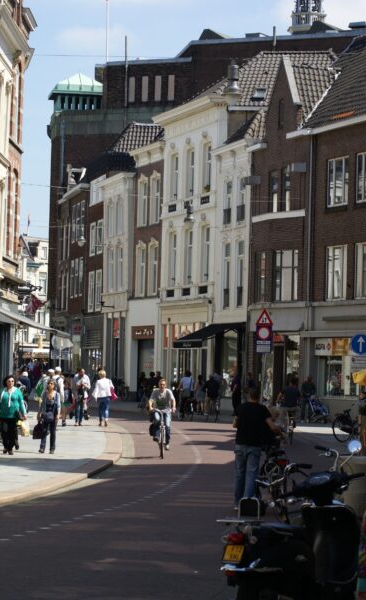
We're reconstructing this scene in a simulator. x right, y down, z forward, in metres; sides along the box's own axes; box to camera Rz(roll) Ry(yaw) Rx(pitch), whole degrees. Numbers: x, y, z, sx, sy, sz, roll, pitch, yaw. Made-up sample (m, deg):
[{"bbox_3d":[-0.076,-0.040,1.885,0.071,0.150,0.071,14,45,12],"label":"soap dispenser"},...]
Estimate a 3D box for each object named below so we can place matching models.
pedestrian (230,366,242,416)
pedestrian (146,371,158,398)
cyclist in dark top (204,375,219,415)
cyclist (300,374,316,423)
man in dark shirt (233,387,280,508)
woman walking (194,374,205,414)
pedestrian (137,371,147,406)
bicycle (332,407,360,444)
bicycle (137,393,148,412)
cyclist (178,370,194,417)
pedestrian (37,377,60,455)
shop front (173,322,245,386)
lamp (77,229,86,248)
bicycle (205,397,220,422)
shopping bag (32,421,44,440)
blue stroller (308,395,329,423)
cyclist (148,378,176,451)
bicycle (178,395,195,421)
[{"bbox_3d":[2.122,3.652,69.500,0.420,1.800,0.500,0,-2,25],"label":"pedestrian"},{"bbox_3d":[-1.412,4.237,82.500,0.520,1.670,0.380,2,-2,-24],"label":"pedestrian"},{"bbox_3d":[1.023,3.346,61.800,0.560,1.450,0.800,2,-2,-18],"label":"cyclist in dark top"},{"bbox_3d":[4.669,3.676,65.200,0.560,1.720,0.500,3,-3,-33],"label":"cyclist"},{"bbox_3d":[1.047,2.151,25.300,0.640,1.760,0.460,1,-2,14],"label":"man in dark shirt"},{"bbox_3d":[0.678,3.915,72.000,0.500,1.670,0.360,2,-2,-18],"label":"woman walking"},{"bbox_3d":[-1.859,4.022,78.500,0.500,1.630,0.400,2,-2,-12],"label":"pedestrian"},{"bbox_3d":[4.724,3.382,48.000,1.740,1.050,0.560,4,-3,-43],"label":"bicycle"},{"bbox_3d":[-1.665,4.257,73.500,0.560,1.060,1.720,2,-2,-12],"label":"bicycle"},{"bbox_3d":[0.133,3.288,61.300,0.580,1.670,0.750,2,-2,-18],"label":"cyclist"},{"bbox_3d":[-2.940,2.570,38.600,0.520,1.670,0.420,2,-2,-3],"label":"pedestrian"},{"bbox_3d":[1.138,3.023,79.356,2.200,4.000,4.540,2,-2,-18],"label":"shop front"},{"bbox_3d":[-4.850,-3.010,84.000,0.460,0.920,0.460,1,-2,0],"label":"lamp"},{"bbox_3d":[1.040,3.766,61.800,0.580,1.060,1.750,2,-2,-18],"label":"bicycle"},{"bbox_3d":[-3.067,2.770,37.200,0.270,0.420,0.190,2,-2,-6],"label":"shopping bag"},{"bbox_3d":[5.025,4.024,65.000,0.750,1.030,0.480,0,-2,32],"label":"blue stroller"},{"bbox_3d":[-0.448,2.596,38.300,0.620,1.750,1.700,2,-2,-2],"label":"cyclist"},{"bbox_3d":[0.150,3.715,61.300,0.580,1.060,1.750,2,-2,-18],"label":"bicycle"}]

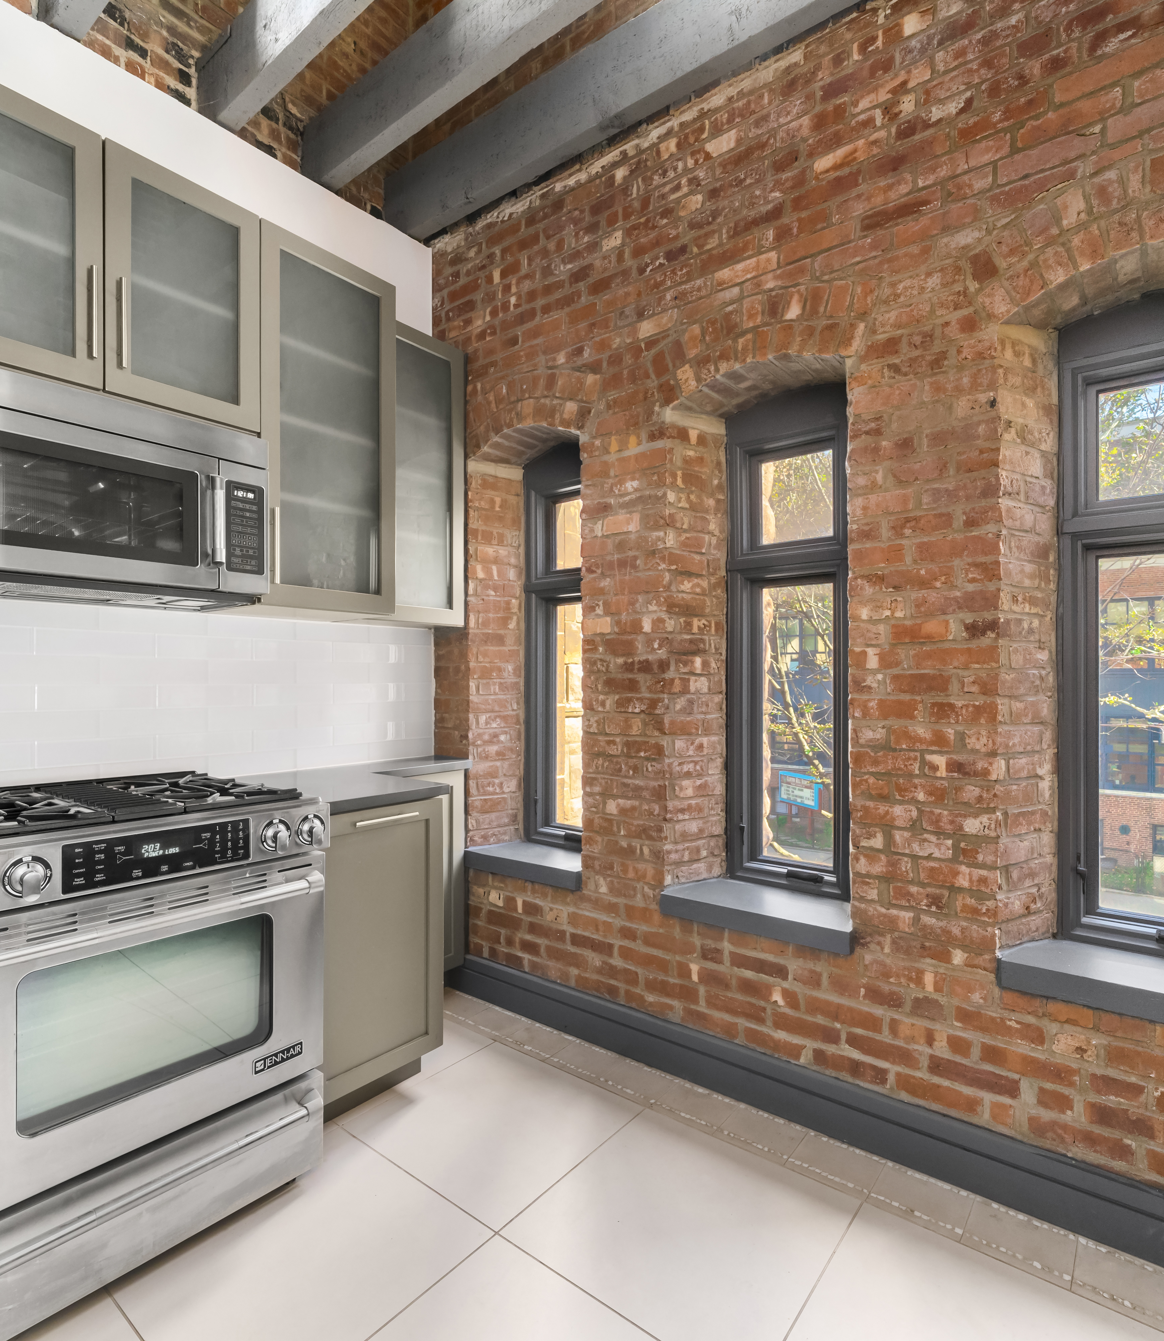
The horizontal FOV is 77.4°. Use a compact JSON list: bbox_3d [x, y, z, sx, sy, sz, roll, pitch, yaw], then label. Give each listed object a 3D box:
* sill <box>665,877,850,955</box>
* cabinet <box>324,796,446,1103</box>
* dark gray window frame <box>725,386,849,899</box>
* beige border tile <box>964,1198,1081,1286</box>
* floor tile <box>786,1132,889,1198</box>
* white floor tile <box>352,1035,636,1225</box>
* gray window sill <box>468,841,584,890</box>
[{"bbox_3d":[0.573,0.738,2.232,0.605,0.065,0.290,-1,-1,39],"label":"sill"},{"bbox_3d":[-0.817,0.780,2.257,0.620,0.773,0.472,-1,-1,39],"label":"cabinet"},{"bbox_3d":[0.693,-0.092,2.392,0.417,1.605,0.100,-1,-1,39],"label":"dark gray window frame"},{"bbox_3d":[0.972,1.264,1.604,0.200,0.010,0.182,-1,-1,39],"label":"beige border tile"},{"bbox_3d":[0.653,1.268,1.861,0.195,0.010,0.180,-1,-1,39],"label":"floor tile"},{"bbox_3d":[-0.238,1.269,2.060,0.615,0.010,0.607,-1,-1,39],"label":"white floor tile"},{"bbox_3d":[-0.149,0.745,2.805,0.595,0.067,0.275,-1,-1,39],"label":"gray window sill"}]

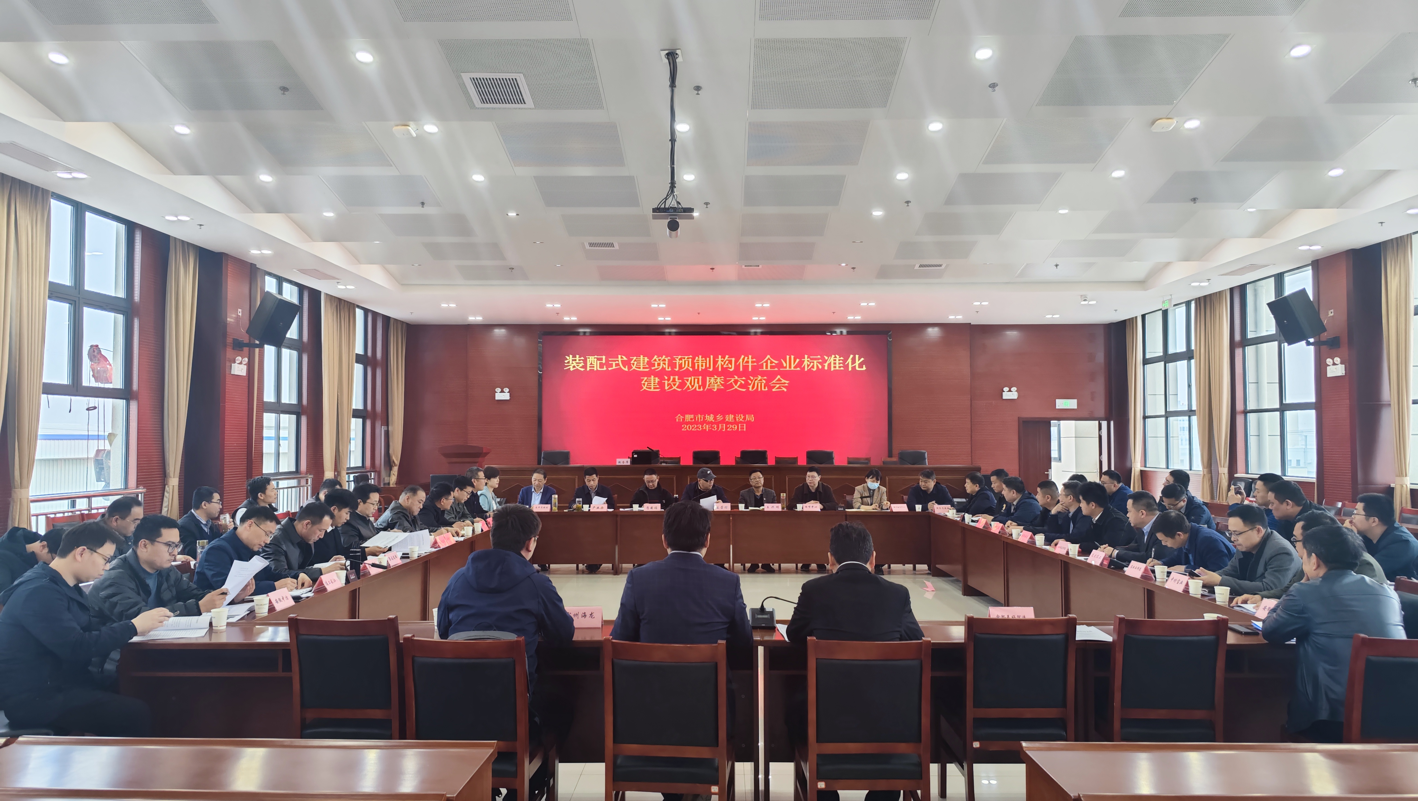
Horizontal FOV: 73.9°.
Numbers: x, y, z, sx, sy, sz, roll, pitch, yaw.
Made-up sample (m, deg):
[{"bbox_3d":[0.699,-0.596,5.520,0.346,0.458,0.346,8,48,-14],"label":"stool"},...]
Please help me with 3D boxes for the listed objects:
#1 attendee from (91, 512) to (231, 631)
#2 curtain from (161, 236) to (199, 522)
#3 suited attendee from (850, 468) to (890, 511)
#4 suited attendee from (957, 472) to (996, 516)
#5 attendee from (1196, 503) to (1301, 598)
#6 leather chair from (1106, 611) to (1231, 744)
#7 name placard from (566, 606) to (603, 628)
[{"bbox_3d":[-2.680,1.185,4.650,0.840,1.240,0.570,0,-2,2],"label":"attendee"},{"bbox_3d":[-5.940,0.122,10.600,0.210,3.800,0.620,0,-2,1],"label":"curtain"},{"bbox_3d":[2.020,1.481,11.750,0.500,1.240,0.800,0,-2,3],"label":"suited attendee"},{"bbox_3d":[3.060,1.433,10.600,0.720,1.250,0.530,0,-2,-5],"label":"suited attendee"},{"bbox_3d":[3.070,1.216,5.400,0.800,1.240,0.560,0,-2,-2],"label":"attendee"},{"bbox_3d":[1.917,1.354,4.100,0.465,0.920,0.485,0,-2,3],"label":"leather chair"},{"bbox_3d":[-0.607,1.015,4.430,0.205,0.092,0.085,0,-2,0],"label":"name placard"}]

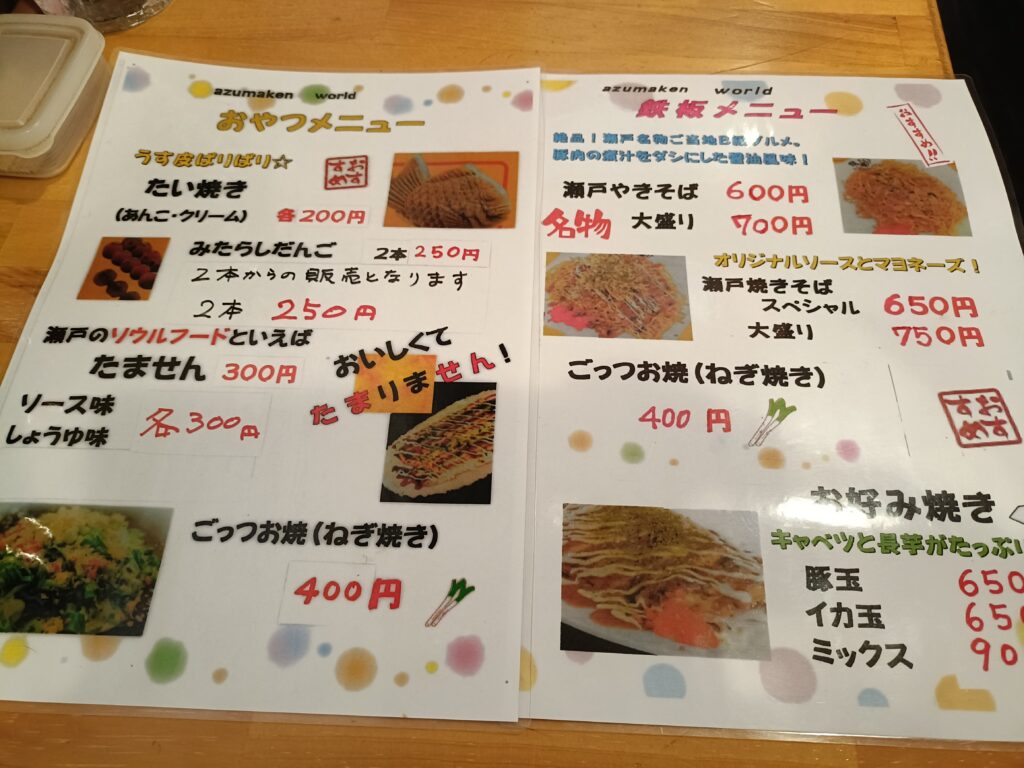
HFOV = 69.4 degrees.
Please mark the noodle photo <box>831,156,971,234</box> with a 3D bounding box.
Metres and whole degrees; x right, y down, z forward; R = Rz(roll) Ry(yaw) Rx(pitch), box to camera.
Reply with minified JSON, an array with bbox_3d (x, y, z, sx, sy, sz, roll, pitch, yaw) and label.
[{"bbox_3d":[0.176,-0.085,0.335,0.057,0.002,0.043,3,64,2],"label":"noodle photo"}]

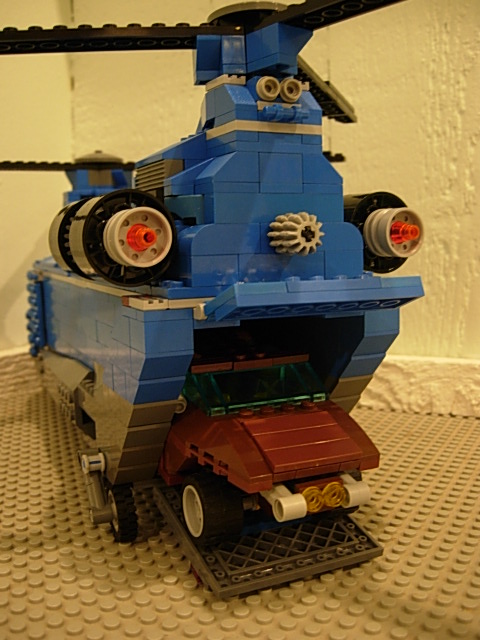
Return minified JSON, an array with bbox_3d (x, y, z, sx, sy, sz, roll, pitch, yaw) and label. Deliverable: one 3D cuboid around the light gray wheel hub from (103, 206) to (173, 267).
[{"bbox_3d":[-0.031,-0.025,0.203,0.018,0.018,0.014,-4,6,-24],"label":"light gray wheel hub"}]

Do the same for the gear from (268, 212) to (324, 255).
[{"bbox_3d":[0.018,-0.027,0.212,0.014,0.014,0.016,-4,6,-24],"label":"gear"}]

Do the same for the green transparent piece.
[{"bbox_3d":[0.005,0.024,0.255,0.048,0.011,0.029,-4,13,-24],"label":"green transparent piece"}]

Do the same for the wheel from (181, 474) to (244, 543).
[{"bbox_3d":[-0.010,0.066,0.233,0.014,0.024,0.024,-4,6,-24],"label":"wheel"}]

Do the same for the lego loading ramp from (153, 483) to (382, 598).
[{"bbox_3d":[0.009,0.075,0.249,0.064,0.004,0.064,-4,18,-24],"label":"lego loading ramp"}]

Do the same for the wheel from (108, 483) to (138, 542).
[{"bbox_3d":[-0.045,0.074,0.257,0.008,0.024,0.024,-4,6,-24],"label":"wheel"}]

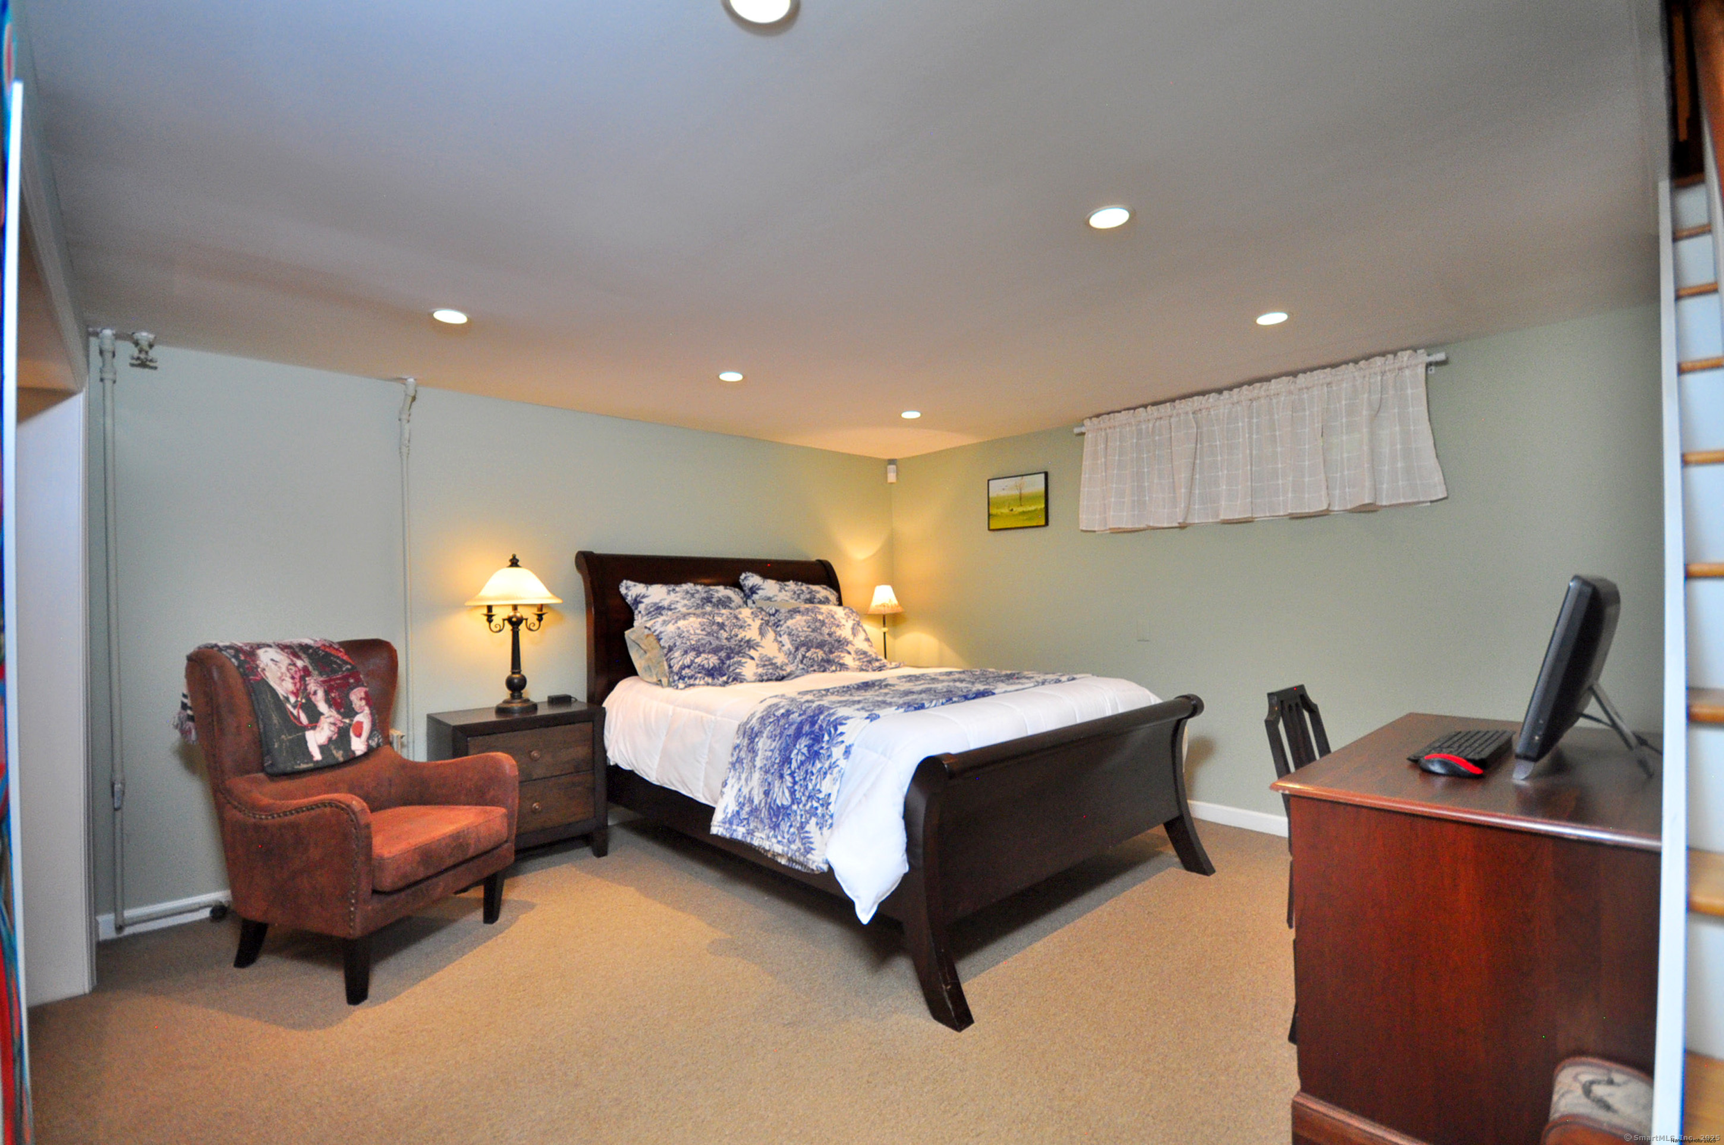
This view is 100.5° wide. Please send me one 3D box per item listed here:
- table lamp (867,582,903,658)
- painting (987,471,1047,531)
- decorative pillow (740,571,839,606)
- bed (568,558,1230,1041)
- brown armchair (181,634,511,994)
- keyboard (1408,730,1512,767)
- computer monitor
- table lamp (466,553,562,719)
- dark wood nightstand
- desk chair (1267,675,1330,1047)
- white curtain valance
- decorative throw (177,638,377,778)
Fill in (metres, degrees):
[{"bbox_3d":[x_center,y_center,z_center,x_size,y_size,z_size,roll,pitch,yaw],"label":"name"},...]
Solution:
[{"bbox_3d":[0.152,0.337,4.572,0.300,0.520,0.300,-1,0,0],"label":"table lamp"},{"bbox_3d":[0.930,-0.419,4.329,0.030,0.330,0.430,0,0,-42],"label":"painting"},{"bbox_3d":[-0.403,0.282,4.127,0.680,0.480,0.180,0,-15,-42],"label":"decorative pillow"},{"bbox_3d":[0.023,0.577,3.282,1.580,1.360,2.320,0,0,-43],"label":"bed"},{"bbox_3d":[-1.701,0.754,2.488,0.730,1.040,0.700,-1,0,20],"label":"brown armchair"},{"bbox_3d":[1.516,0.443,1.802,0.460,0.025,0.140,0,0,-42],"label":"keyboard"},{"bbox_3d":[1.687,0.228,1.670,0.500,0.450,0.220,0,0,-42],"label":"computer monitor"},{"bbox_3d":[-1.526,0.265,3.157,0.390,0.690,0.390,0,0,-42],"label":"table lamp"},{"bbox_3d":[-1.505,0.942,3.151,0.610,0.667,0.360,0,0,-42],"label":"dark wood nightstand"},{"bbox_3d":[1.397,0.768,1.892,0.450,0.930,0.480,0,0,-42],"label":"desk chair"},{"bbox_3d":[1.740,-0.564,3.399,0.100,0.620,1.600,0,0,-42],"label":"white curtain valance"},{"bbox_3d":[-1.942,0.437,2.453,0.320,0.420,0.460,-1,0,20],"label":"decorative throw"}]

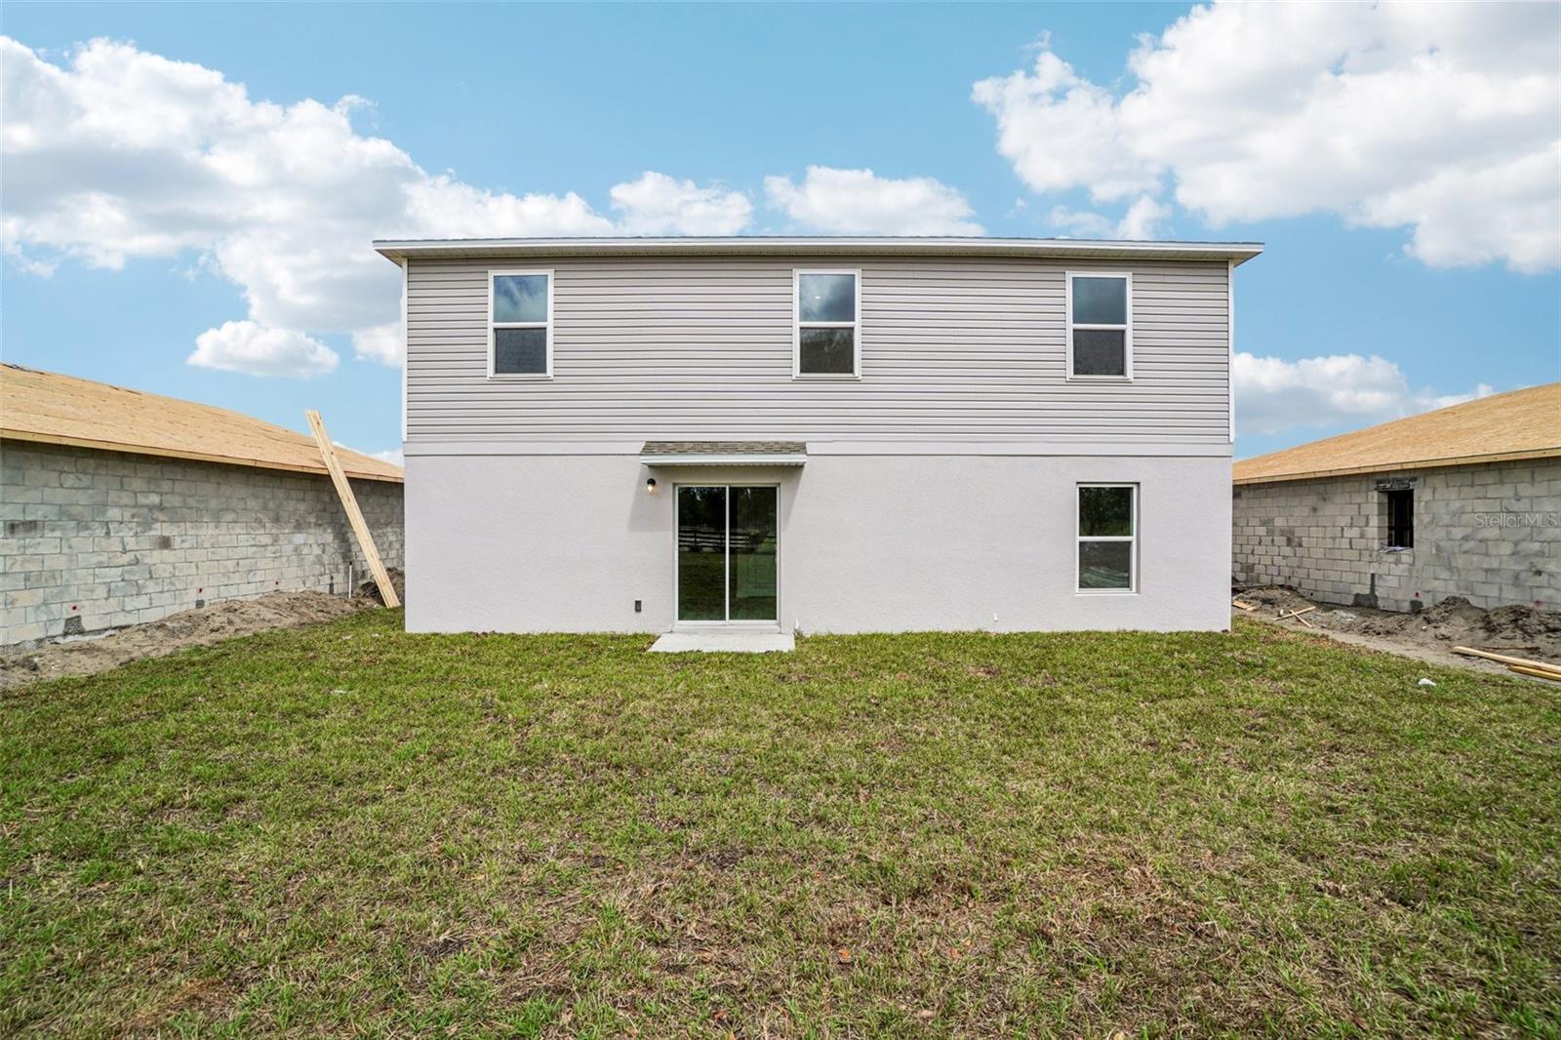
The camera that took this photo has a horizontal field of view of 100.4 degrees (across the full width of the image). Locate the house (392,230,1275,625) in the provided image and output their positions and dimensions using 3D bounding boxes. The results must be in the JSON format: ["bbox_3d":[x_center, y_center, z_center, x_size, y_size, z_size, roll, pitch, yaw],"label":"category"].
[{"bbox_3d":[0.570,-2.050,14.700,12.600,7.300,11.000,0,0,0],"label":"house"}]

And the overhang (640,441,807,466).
[{"bbox_3d":[-0.790,-0.960,9.200,2.300,0.360,0.580,0,0,0],"label":"overhang"}]

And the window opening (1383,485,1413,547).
[{"bbox_3d":[10.340,0.010,10.920,0.170,1.010,0.620,0,0,0],"label":"window opening"}]

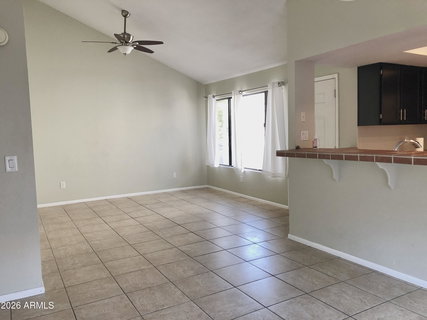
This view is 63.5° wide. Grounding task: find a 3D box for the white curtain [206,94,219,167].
[{"bbox_3d":[-0.021,-0.634,7.725,0.100,1.600,0.400,-4,6,-30],"label":"white curtain"}]

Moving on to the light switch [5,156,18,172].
[{"bbox_3d":[-1.632,0.029,2.789,0.077,0.118,0.013,-4,6,-30],"label":"light switch"}]

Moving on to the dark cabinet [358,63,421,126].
[{"bbox_3d":[2.325,-0.844,4.576,0.869,0.761,0.326,-4,6,-30],"label":"dark cabinet"}]

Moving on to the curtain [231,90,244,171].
[{"bbox_3d":[0.478,-0.565,6.867,0.100,1.600,0.350,-4,6,-30],"label":"curtain"}]

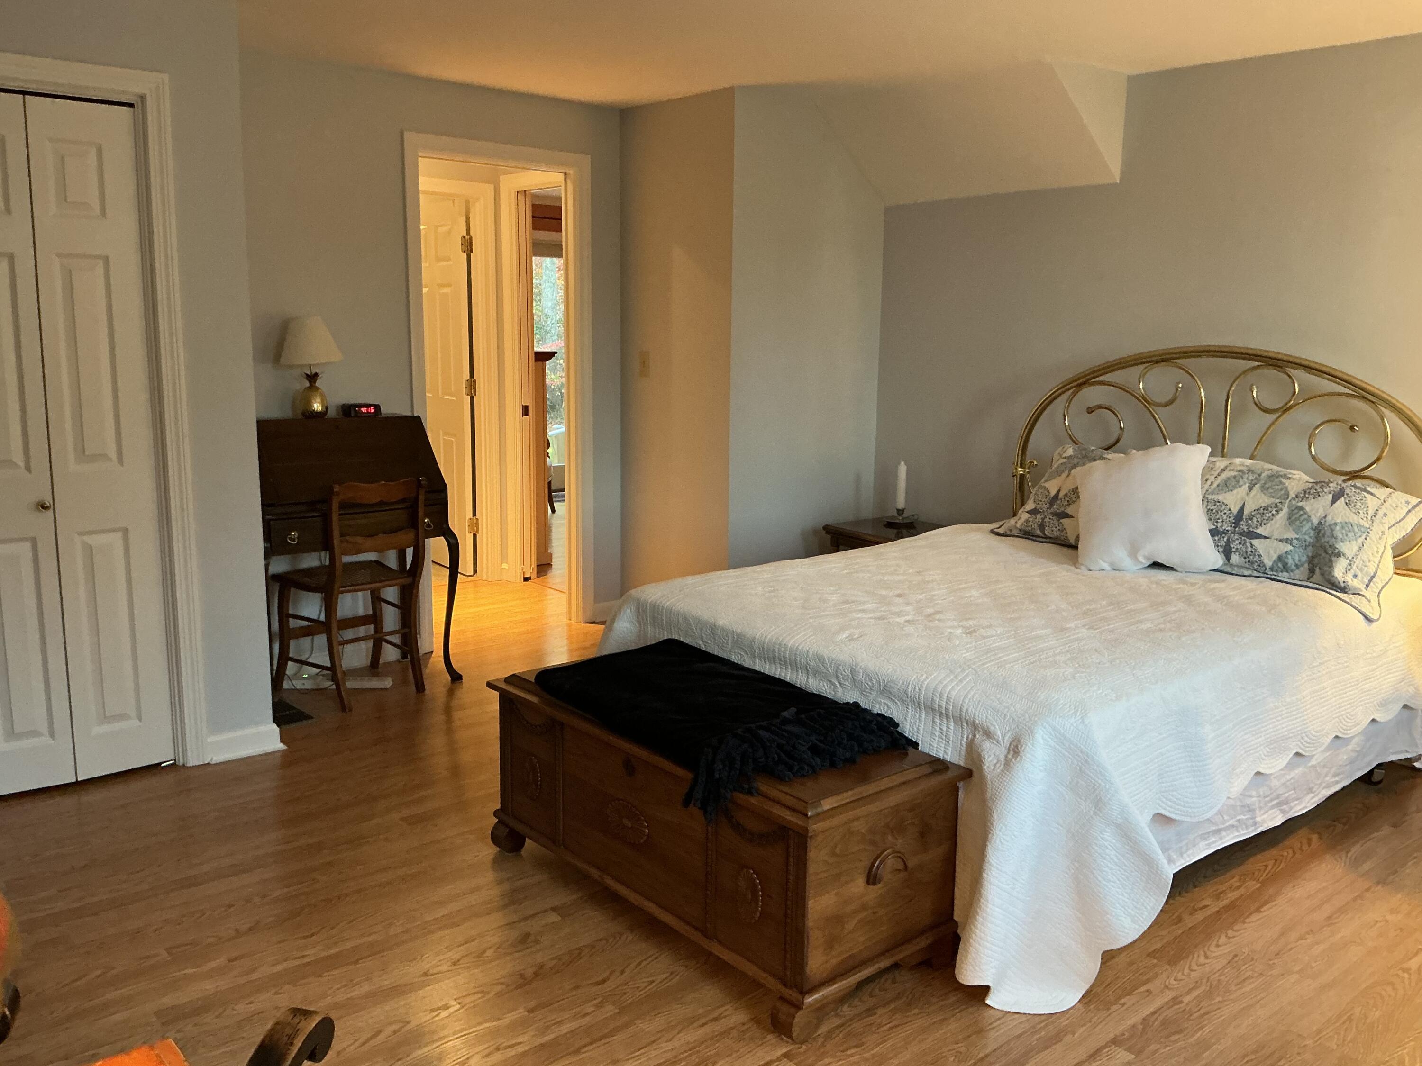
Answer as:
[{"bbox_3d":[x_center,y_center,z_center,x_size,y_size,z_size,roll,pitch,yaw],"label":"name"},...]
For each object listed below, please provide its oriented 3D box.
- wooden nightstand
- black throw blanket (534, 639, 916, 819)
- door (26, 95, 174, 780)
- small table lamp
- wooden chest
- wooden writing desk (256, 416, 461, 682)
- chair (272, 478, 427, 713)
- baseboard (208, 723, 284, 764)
[{"bbox_3d":[0.806,0.262,4.992,0.420,0.565,0.480,-8,13,-42],"label":"wooden nightstand"},{"bbox_3d":[-0.014,0.445,2.701,0.520,0.150,0.920,-7,12,-41],"label":"black throw blanket"},{"bbox_3d":[-1.802,-0.241,3.406,0.275,1.978,0.035,-7,12,-39],"label":"door"},{"bbox_3d":[-1.512,-0.626,4.359,0.245,0.380,0.245,-7,12,-39],"label":"small table lamp"},{"bbox_3d":[-0.016,0.664,2.758,0.499,0.478,1.149,-7,12,-41],"label":"wooden chest"},{"bbox_3d":[-1.412,0.082,4.436,0.725,1.040,0.420,-7,12,-39],"label":"wooden writing desk"},{"bbox_3d":[-1.357,0.200,4.371,0.436,0.830,0.438,10,13,43],"label":"chair"},{"bbox_3d":[-1.512,0.684,3.728,0.239,0.080,0.025,-7,12,-39],"label":"baseboard"}]

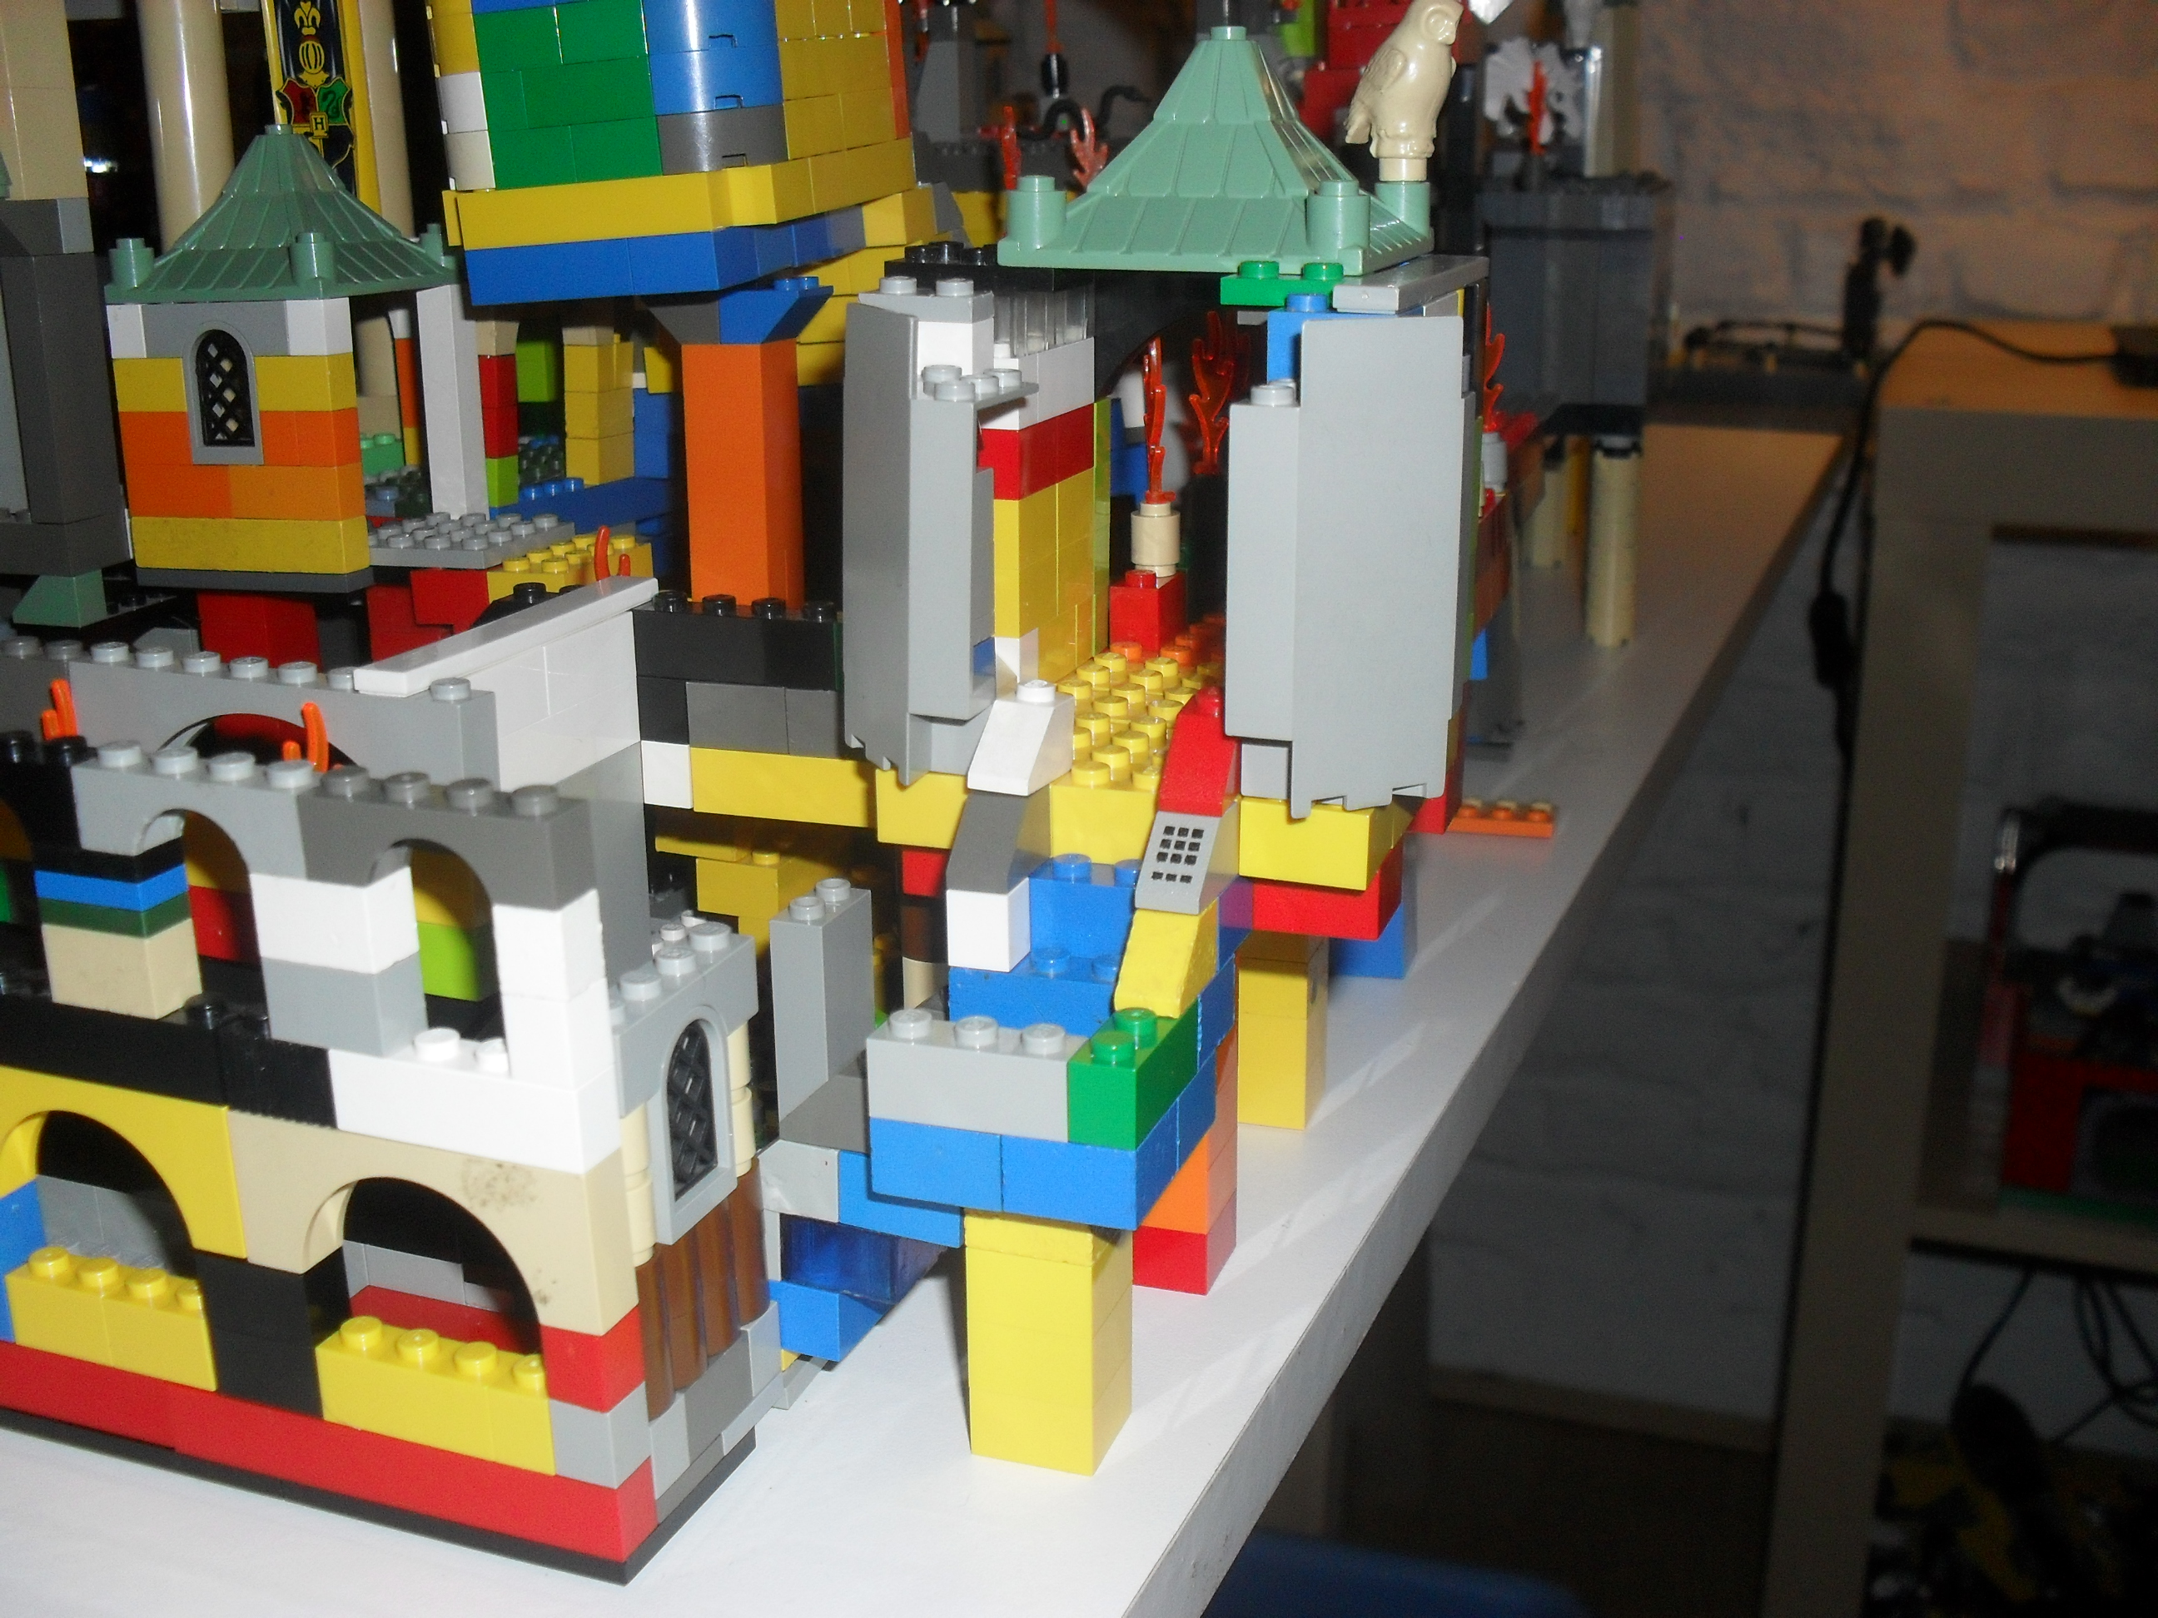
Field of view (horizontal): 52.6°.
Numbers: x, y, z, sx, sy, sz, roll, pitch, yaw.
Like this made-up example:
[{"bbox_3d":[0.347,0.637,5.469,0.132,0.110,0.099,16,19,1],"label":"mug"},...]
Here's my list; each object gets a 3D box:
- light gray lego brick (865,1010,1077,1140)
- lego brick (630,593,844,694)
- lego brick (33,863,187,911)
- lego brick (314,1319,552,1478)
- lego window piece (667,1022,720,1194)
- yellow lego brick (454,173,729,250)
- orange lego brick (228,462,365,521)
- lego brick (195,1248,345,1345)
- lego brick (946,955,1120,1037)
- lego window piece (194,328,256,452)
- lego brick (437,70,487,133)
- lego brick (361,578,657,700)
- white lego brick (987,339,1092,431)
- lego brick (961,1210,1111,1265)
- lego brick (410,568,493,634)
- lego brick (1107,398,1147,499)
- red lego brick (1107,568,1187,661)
[{"bbox_3d":[-0.011,0.030,0.248,0.024,0.011,0.008,5,17,19],"label":"light gray lego brick"},{"bbox_3d":[-0.048,-0.024,0.317,0.032,0.011,0.008,4,17,18],"label":"lego brick"},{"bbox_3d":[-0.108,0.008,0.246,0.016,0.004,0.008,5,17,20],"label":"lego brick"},{"bbox_3d":[-0.072,0.066,0.249,0.032,0.011,0.008,6,17,20],"label":"lego brick"},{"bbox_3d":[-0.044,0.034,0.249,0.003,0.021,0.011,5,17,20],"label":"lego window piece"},{"bbox_3d":[-0.084,-0.103,0.376,0.048,0.010,0.008,1,18,16],"label":"yellow lego brick"},{"bbox_3d":[-0.144,-0.059,0.401,0.024,0.011,0.008,5,17,19],"label":"orange lego brick"},{"bbox_3d":[-0.095,0.056,0.259,0.016,0.011,0.008,6,18,21],"label":"lego brick"},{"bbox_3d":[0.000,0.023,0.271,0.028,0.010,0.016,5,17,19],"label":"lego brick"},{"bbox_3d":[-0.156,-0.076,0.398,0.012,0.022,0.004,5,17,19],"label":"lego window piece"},{"bbox_3d":[-0.105,-0.121,0.375,0.016,0.010,0.016,2,19,18],"label":"lego brick"},{"bbox_3d":[-0.076,-0.024,0.298,0.008,0.003,0.064,4,17,17],"label":"lego brick"},{"bbox_3d":[-0.007,-0.060,0.307,0.008,0.010,0.032,5,17,18],"label":"white lego brick"},{"bbox_3d":[-0.003,0.046,0.264,0.016,0.011,0.016,4,17,18],"label":"lego brick"},{"bbox_3d":[-0.109,-0.039,0.393,0.016,0.010,0.014,4,15,18],"label":"lego brick"},{"bbox_3d":[0.009,-0.071,0.434,0.012,0.018,0.012,5,17,20],"label":"lego brick"},{"bbox_3d":[0.011,-0.033,0.353,0.008,0.011,0.016,5,16,18],"label":"red lego brick"}]

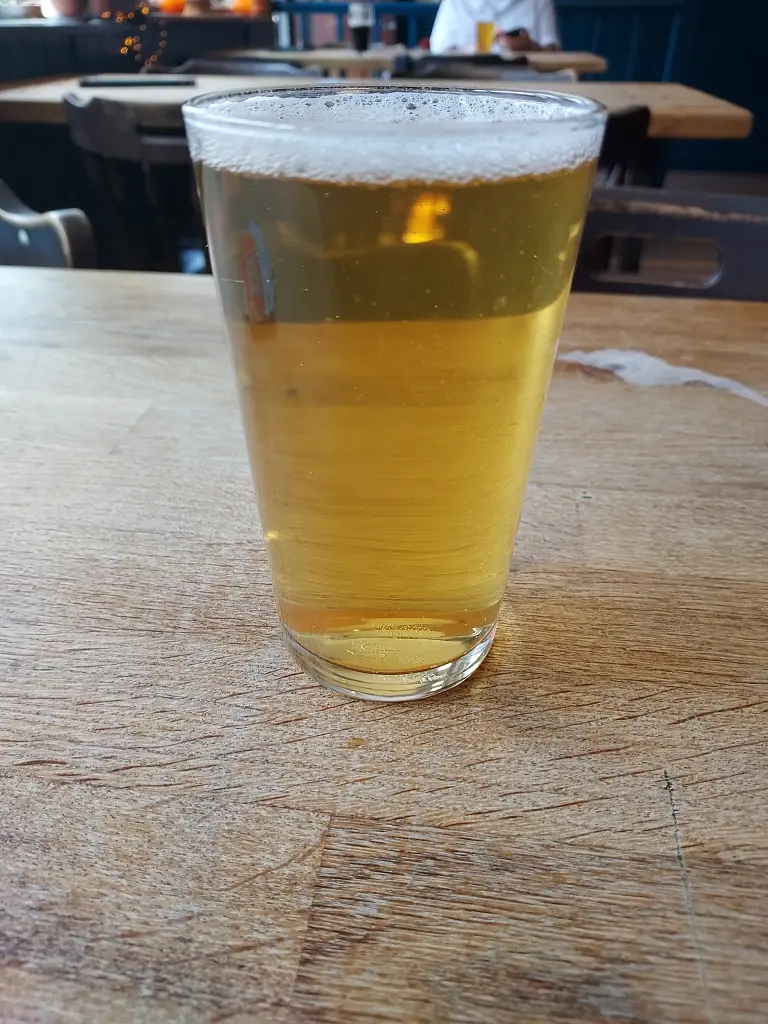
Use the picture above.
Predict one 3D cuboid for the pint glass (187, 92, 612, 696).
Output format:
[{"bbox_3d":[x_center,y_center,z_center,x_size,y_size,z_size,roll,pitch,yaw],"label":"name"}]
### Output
[{"bbox_3d":[0.002,-0.025,0.195,0.088,0.151,0.088,0,35,0],"label":"pint glass"}]

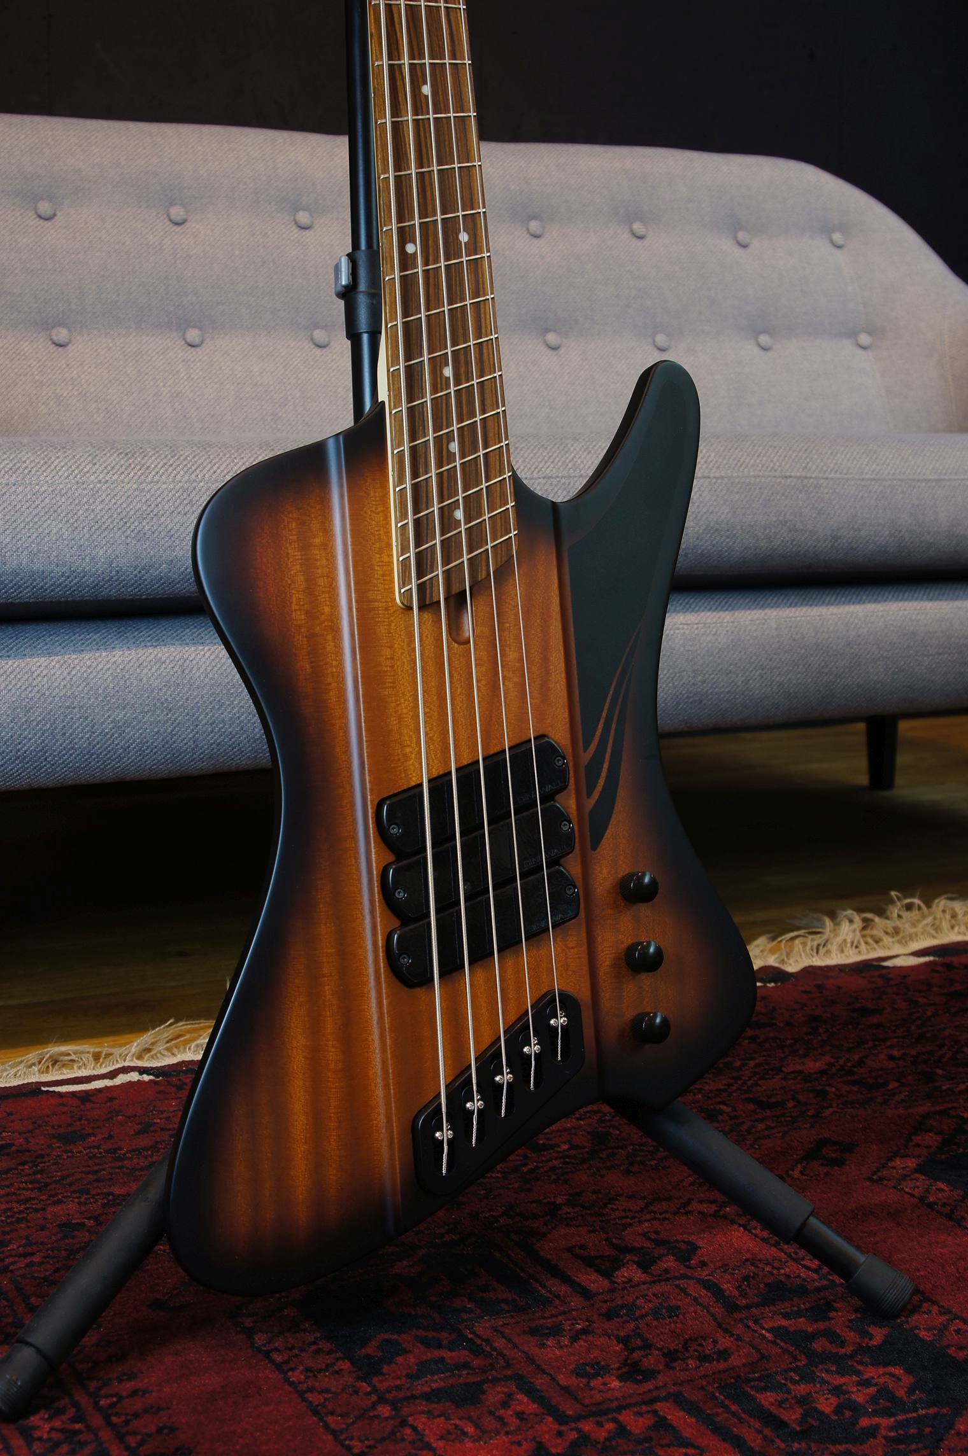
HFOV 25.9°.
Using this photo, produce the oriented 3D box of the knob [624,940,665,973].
[{"bbox_3d":[0.092,0.130,1.188,0.018,0.018,0.017,-3,-4,-20],"label":"knob"}]

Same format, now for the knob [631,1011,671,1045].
[{"bbox_3d":[0.095,0.170,1.185,0.018,0.018,0.017,-3,-4,-20],"label":"knob"}]

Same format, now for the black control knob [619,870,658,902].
[{"bbox_3d":[0.089,0.090,1.191,0.018,0.018,0.017,-3,-4,-20],"label":"black control knob"}]

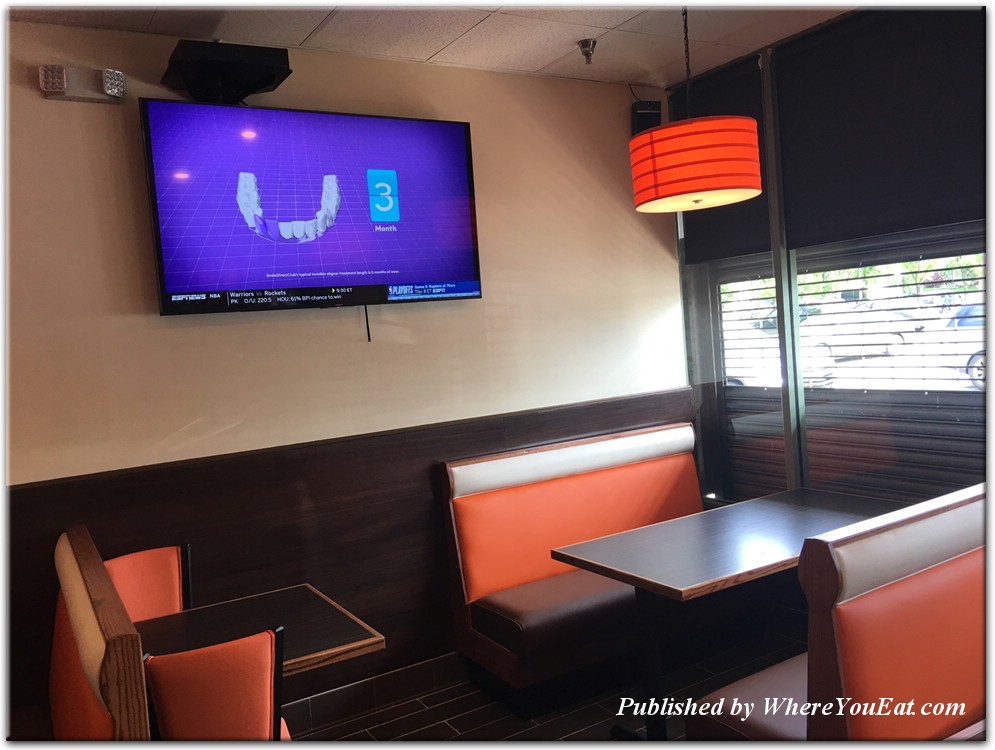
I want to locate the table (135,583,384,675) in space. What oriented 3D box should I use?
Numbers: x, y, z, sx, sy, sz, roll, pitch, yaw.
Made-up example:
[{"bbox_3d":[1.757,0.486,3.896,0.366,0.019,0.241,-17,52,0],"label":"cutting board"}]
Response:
[{"bbox_3d":[-0.796,1.191,2.667,0.713,0.741,0.776,-7,3,-31],"label":"table"}]

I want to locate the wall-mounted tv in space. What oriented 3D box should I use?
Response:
[{"bbox_3d":[-0.718,-0.716,3.595,1.450,0.830,0.070,-7,5,-31],"label":"wall-mounted tv"}]

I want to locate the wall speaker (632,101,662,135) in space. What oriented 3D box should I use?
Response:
[{"bbox_3d":[0.790,-1.319,4.398,0.156,0.247,0.141,-6,2,-18],"label":"wall speaker"}]

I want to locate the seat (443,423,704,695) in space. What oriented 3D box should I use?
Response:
[{"bbox_3d":[0.606,0.852,4.064,1.547,1.048,0.609,-7,3,-31],"label":"seat"}]

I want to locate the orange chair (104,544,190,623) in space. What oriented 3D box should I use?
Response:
[{"bbox_3d":[-1.196,1.125,3.002,0.403,0.917,0.504,-7,3,-31],"label":"orange chair"}]

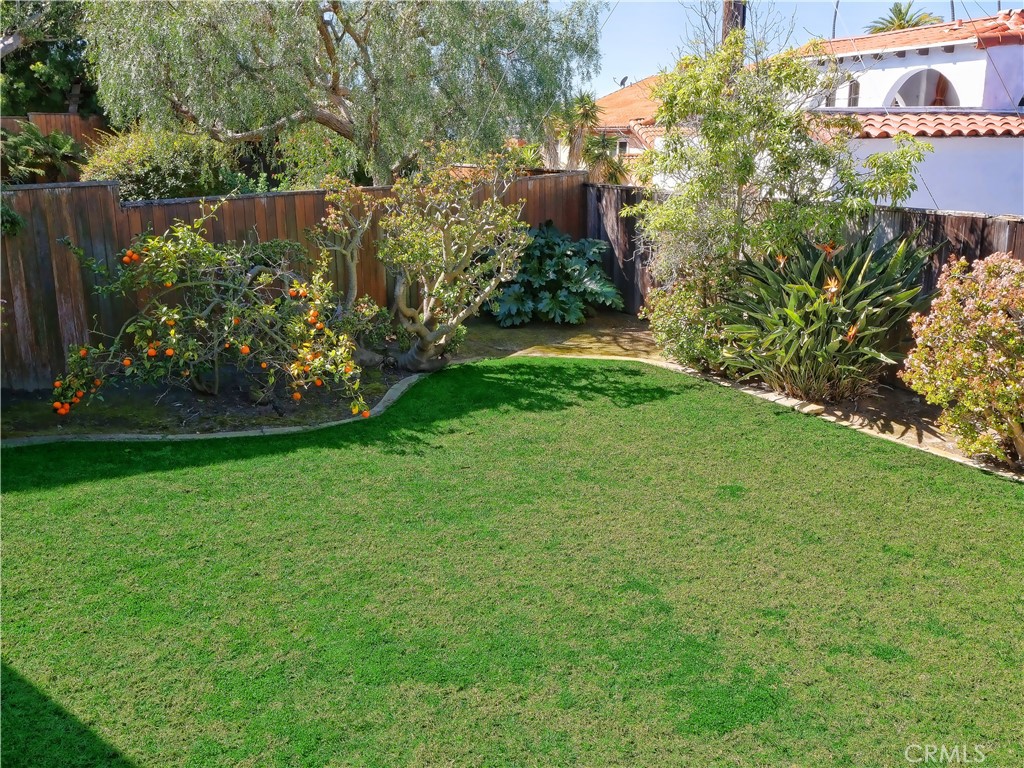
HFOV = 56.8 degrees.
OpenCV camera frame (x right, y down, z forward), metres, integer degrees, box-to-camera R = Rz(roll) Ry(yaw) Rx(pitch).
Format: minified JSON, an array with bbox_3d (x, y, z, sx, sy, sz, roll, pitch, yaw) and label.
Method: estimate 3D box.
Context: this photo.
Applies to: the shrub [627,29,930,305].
[{"bbox_3d":[2.910,-2.002,10.657,3.000,3.550,2.400,4,16,14],"label":"shrub"}]

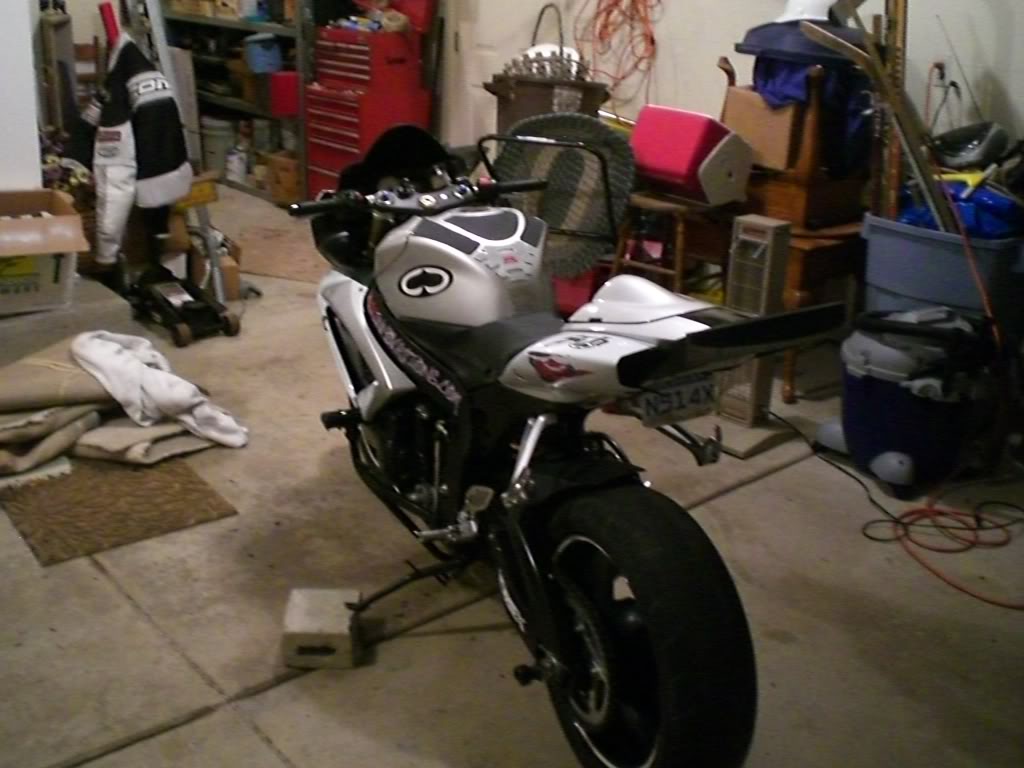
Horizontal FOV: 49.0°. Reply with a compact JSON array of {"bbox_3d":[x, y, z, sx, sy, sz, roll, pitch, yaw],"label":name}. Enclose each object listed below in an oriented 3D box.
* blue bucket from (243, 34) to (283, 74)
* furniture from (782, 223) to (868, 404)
[{"bbox_3d":[-1.593,-2.130,7.262,0.230,0.265,0.240,1,21,0],"label":"blue bucket"},{"bbox_3d":[1.066,-0.346,4.503,0.520,0.630,0.540,-15,27,-37],"label":"furniture"}]

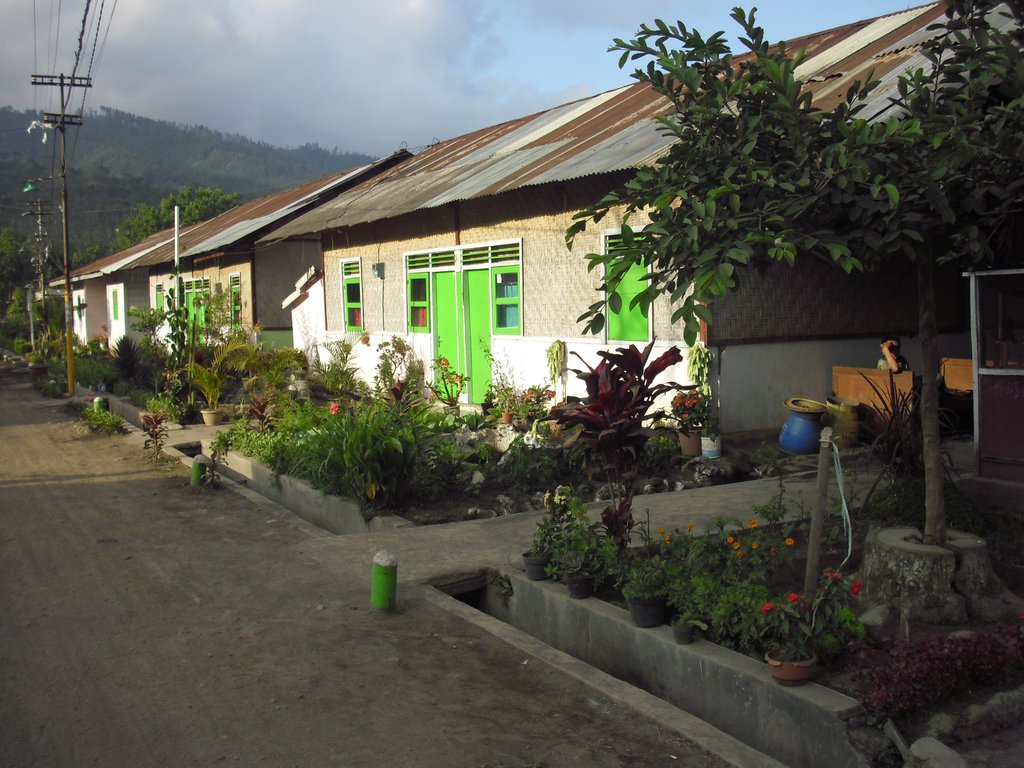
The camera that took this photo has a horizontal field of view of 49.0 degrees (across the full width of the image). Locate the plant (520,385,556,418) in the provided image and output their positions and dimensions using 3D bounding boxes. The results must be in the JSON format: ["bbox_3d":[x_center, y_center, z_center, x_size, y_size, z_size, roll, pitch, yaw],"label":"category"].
[{"bbox_3d":[0.342,0.226,14.500,0.450,0.437,0.400,-1,4,1],"label":"plant"}]

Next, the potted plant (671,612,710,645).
[{"bbox_3d":[0.841,1.157,5.325,0.170,0.137,0.140,-1,4,9],"label":"potted plant"}]

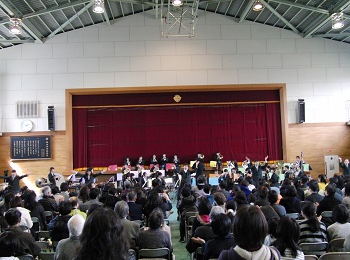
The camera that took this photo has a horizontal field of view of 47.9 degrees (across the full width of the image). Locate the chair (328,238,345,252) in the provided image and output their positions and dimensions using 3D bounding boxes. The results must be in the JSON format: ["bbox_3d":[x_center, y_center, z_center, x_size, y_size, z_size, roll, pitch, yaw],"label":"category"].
[{"bbox_3d":[2.309,1.858,5.600,0.450,0.770,0.480,-2,-3,-6],"label":"chair"}]

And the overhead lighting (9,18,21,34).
[{"bbox_3d":[-7.611,-4.931,18.830,0.540,0.800,0.540,-2,-3,-3],"label":"overhead lighting"}]

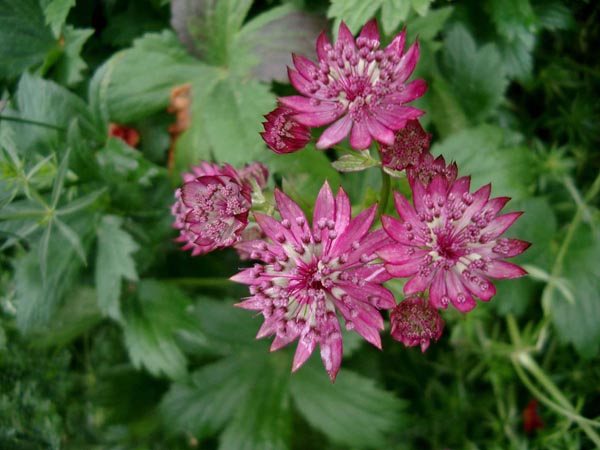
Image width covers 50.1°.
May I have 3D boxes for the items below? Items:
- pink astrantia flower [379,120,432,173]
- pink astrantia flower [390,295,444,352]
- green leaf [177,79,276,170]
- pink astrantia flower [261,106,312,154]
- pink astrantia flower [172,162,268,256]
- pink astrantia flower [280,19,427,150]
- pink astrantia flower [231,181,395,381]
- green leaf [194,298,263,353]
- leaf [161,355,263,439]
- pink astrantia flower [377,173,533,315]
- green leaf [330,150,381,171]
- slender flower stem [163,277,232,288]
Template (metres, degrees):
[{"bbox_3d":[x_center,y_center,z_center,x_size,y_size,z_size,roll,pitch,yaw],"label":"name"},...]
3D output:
[{"bbox_3d":[0.029,-0.022,0.176,0.014,0.012,0.014,0,63,-6],"label":"pink astrantia flower"},{"bbox_3d":[0.030,0.025,0.163,0.014,0.012,0.014,0,63,-6],"label":"pink astrantia flower"},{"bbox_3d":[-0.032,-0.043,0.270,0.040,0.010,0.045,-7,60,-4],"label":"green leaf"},{"bbox_3d":[-0.003,-0.026,0.174,0.014,0.013,0.013,0,70,22],"label":"pink astrantia flower"},{"bbox_3d":[-0.022,-0.004,0.172,0.025,0.018,0.025,0,78,9],"label":"pink astrantia flower"},{"bbox_3d":[0.014,-0.036,0.165,0.037,0.014,0.037,0,63,0],"label":"pink astrantia flower"},{"bbox_3d":[0.003,0.013,0.150,0.040,0.014,0.045,0,84,6],"label":"pink astrantia flower"},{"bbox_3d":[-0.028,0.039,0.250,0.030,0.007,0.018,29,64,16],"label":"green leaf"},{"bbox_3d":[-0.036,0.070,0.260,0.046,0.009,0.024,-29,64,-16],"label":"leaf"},{"bbox_3d":[0.037,0.004,0.155,0.036,0.013,0.035,0,78,-6],"label":"pink astrantia flower"},{"bbox_3d":[0.015,-0.017,0.172,0.013,0.004,0.006,0,60,0],"label":"green leaf"},{"bbox_3d":[-0.036,0.021,0.230,0.025,0.003,0.003,0,45,6],"label":"slender flower stem"}]

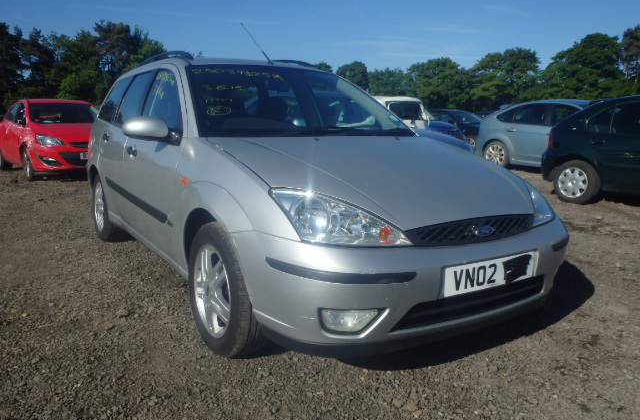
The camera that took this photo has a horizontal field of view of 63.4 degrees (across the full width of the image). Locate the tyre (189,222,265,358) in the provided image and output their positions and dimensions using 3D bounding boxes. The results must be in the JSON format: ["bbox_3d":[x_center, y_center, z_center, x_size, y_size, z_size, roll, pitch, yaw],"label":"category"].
[{"bbox_3d":[-0.409,0.354,2.318,0.200,0.605,0.605,-5,11,-32],"label":"tyre"}]

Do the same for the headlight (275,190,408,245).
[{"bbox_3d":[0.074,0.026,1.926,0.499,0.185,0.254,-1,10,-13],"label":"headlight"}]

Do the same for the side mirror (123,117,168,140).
[{"bbox_3d":[-0.924,-0.437,2.750,0.220,0.130,0.125,-5,11,-32],"label":"side mirror"}]

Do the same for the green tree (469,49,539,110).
[{"bbox_3d":[17.019,-10.827,48.679,6.861,8.407,6.861,4,10,18],"label":"green tree"}]

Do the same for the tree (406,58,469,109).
[{"bbox_3d":[11.944,-11.507,52.625,6.428,7.526,6.428,3,10,12],"label":"tree"}]

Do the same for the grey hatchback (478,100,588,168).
[{"bbox_3d":[5.270,-1.480,10.550,1.830,1.480,4.330,-6,11,-33],"label":"grey hatchback"}]

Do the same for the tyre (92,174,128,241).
[{"bbox_3d":[-1.800,-0.030,4.483,0.200,0.610,0.610,-5,11,-32],"label":"tyre"}]

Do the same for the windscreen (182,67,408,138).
[{"bbox_3d":[-0.118,-0.680,3.086,1.420,0.180,0.860,-5,42,-32],"label":"windscreen"}]

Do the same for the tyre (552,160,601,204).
[{"bbox_3d":[3.554,-0.379,7.145,0.185,0.595,0.595,-5,11,-32],"label":"tyre"}]

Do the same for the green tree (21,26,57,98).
[{"bbox_3d":[-23.216,-10.589,42.696,3.407,8.388,3.407,-5,11,-28],"label":"green tree"}]

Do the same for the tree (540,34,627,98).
[{"bbox_3d":[21.735,-10.226,42.703,7.464,8.466,7.464,5,11,26],"label":"tree"}]

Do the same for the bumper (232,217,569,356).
[{"bbox_3d":[0.518,0.258,2.214,1.680,0.460,0.580,-5,11,-32],"label":"bumper"}]

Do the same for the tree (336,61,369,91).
[{"bbox_3d":[3.801,-13.582,62.708,4.072,8.761,4.072,2,9,3],"label":"tree"}]

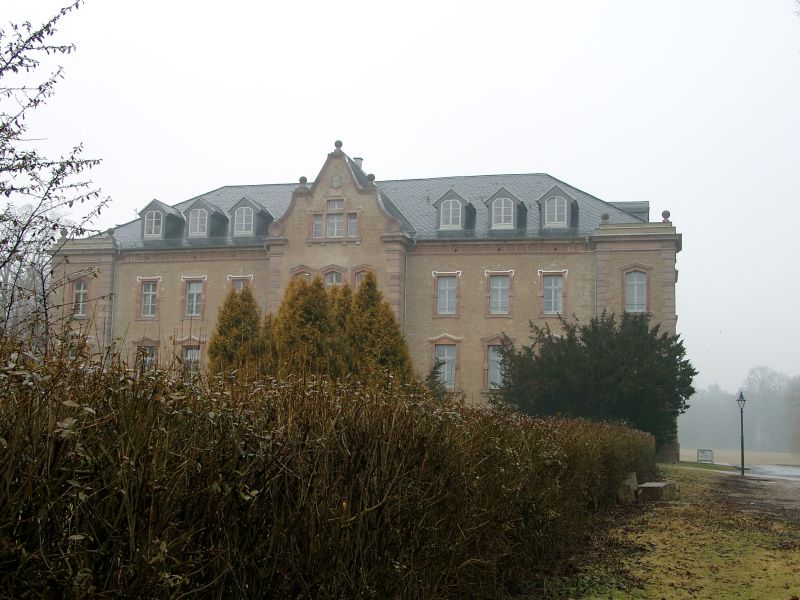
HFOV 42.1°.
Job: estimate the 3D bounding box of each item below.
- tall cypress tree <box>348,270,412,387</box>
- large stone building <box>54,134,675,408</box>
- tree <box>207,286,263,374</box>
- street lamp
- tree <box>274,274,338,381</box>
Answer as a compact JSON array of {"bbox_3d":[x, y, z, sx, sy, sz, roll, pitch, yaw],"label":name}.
[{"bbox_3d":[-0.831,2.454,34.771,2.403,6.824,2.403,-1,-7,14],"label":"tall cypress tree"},{"bbox_3d":[-1.774,0.838,74.032,41.832,19.858,18.522,-1,-7,14],"label":"large stone building"},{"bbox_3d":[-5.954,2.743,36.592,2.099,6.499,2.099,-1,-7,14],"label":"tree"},{"bbox_3d":[14.569,5.685,44.223,0.460,3.550,0.460,-1,-7,14],"label":"street lamp"},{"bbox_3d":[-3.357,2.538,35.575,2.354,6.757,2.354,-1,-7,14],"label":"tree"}]

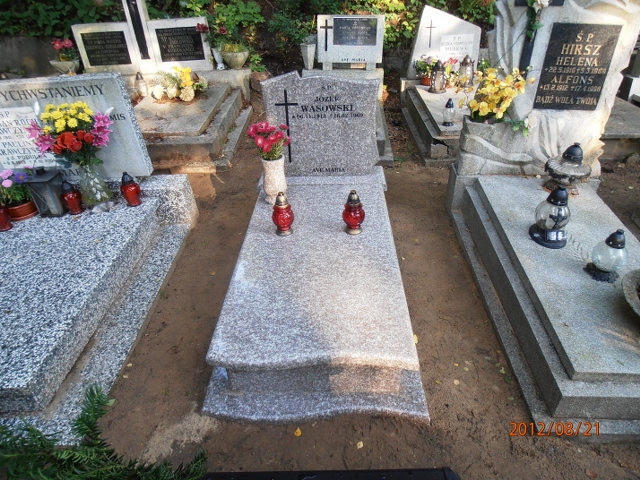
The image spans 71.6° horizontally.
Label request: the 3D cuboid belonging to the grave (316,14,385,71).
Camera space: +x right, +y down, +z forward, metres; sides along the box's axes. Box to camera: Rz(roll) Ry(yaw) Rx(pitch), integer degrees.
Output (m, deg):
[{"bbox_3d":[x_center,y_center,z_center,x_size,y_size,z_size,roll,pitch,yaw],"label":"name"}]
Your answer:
[{"bbox_3d":[0.334,-2.133,4.822,0.705,0.560,0.090,0,34,2],"label":"grave"}]

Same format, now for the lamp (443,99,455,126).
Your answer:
[{"bbox_3d":[1.062,-1.039,3.612,0.095,0.207,0.095,0,34,2],"label":"lamp"}]

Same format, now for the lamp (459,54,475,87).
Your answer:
[{"bbox_3d":[1.495,-1.720,4.554,0.150,0.285,0.150,0,34,2],"label":"lamp"}]

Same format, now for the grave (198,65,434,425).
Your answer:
[{"bbox_3d":[-0.013,-0.180,2.203,0.870,0.930,1.790,0,34,2],"label":"grave"}]

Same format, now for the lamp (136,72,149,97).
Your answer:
[{"bbox_3d":[-1.857,-1.647,4.705,0.100,0.220,0.100,0,34,2],"label":"lamp"}]

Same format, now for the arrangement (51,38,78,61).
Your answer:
[{"bbox_3d":[-2.937,-2.171,5.053,0.250,0.220,0.200,0,34,2],"label":"arrangement"}]

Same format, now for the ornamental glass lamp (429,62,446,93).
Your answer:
[{"bbox_3d":[1.180,-1.622,4.419,0.160,0.285,0.160,0,34,2],"label":"ornamental glass lamp"}]

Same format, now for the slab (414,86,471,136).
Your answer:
[{"bbox_3d":[1.315,-1.231,4.116,0.653,0.050,1.370,0,34,2],"label":"slab"}]

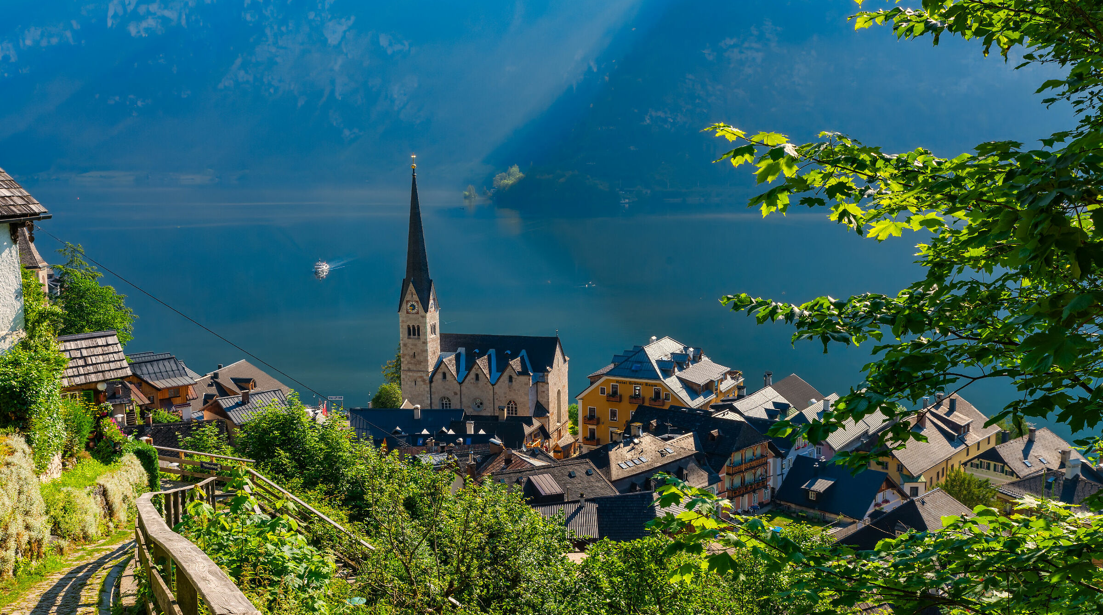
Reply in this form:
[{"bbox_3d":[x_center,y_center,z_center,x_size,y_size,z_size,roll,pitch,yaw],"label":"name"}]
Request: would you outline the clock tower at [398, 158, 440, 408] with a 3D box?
[{"bbox_3d":[-21.211,-0.650,170.739,5.100,46.670,5.100,1,9,16],"label":"clock tower"}]

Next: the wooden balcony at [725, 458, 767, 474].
[{"bbox_3d":[25.201,20.309,138.192,6.800,1.120,1.050,-8,11,-39],"label":"wooden balcony"}]

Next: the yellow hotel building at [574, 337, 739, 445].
[{"bbox_3d":[17.473,14.136,170.051,19.200,18.700,22.000,4,10,29],"label":"yellow hotel building"}]

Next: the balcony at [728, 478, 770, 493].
[{"bbox_3d":[25.262,23.276,138.634,6.800,1.120,1.050,-8,11,-39],"label":"balcony"}]

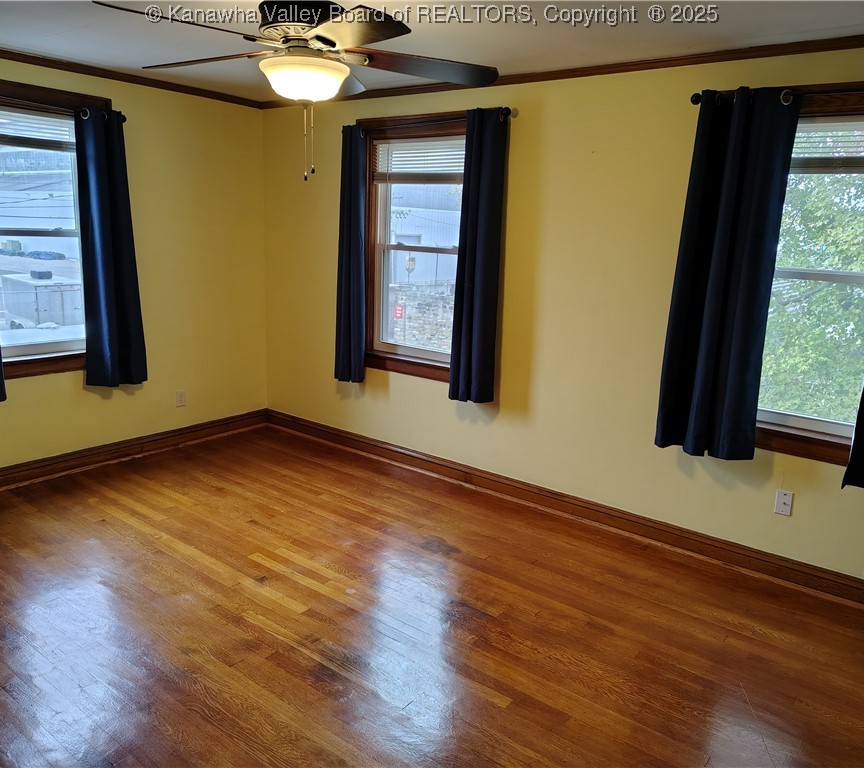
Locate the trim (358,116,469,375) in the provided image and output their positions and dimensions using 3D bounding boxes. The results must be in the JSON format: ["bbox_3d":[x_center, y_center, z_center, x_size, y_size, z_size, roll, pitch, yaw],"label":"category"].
[{"bbox_3d":[-0.068,-0.832,4.436,1.118,1.605,0.070,12,16,37],"label":"trim"}]

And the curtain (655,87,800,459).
[{"bbox_3d":[1.338,-0.480,3.282,0.421,1.625,0.110,12,16,37],"label":"curtain"}]

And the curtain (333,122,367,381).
[{"bbox_3d":[-0.545,-0.837,4.720,0.184,1.654,0.110,12,16,37],"label":"curtain"}]

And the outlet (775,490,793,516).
[{"bbox_3d":[1.653,0.559,3.333,0.070,0.114,0.007,12,16,37],"label":"outlet"}]

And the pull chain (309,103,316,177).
[{"bbox_3d":[-0.392,-0.802,2.332,0.018,0.219,0.018,12,16,37],"label":"pull chain"}]

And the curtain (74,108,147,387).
[{"bbox_3d":[-1.945,-0.799,4.340,0.110,1.610,0.322,12,16,37],"label":"curtain"}]

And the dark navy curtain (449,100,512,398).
[{"bbox_3d":[0.267,-0.715,4.094,0.274,1.632,0.110,12,16,37],"label":"dark navy curtain"}]

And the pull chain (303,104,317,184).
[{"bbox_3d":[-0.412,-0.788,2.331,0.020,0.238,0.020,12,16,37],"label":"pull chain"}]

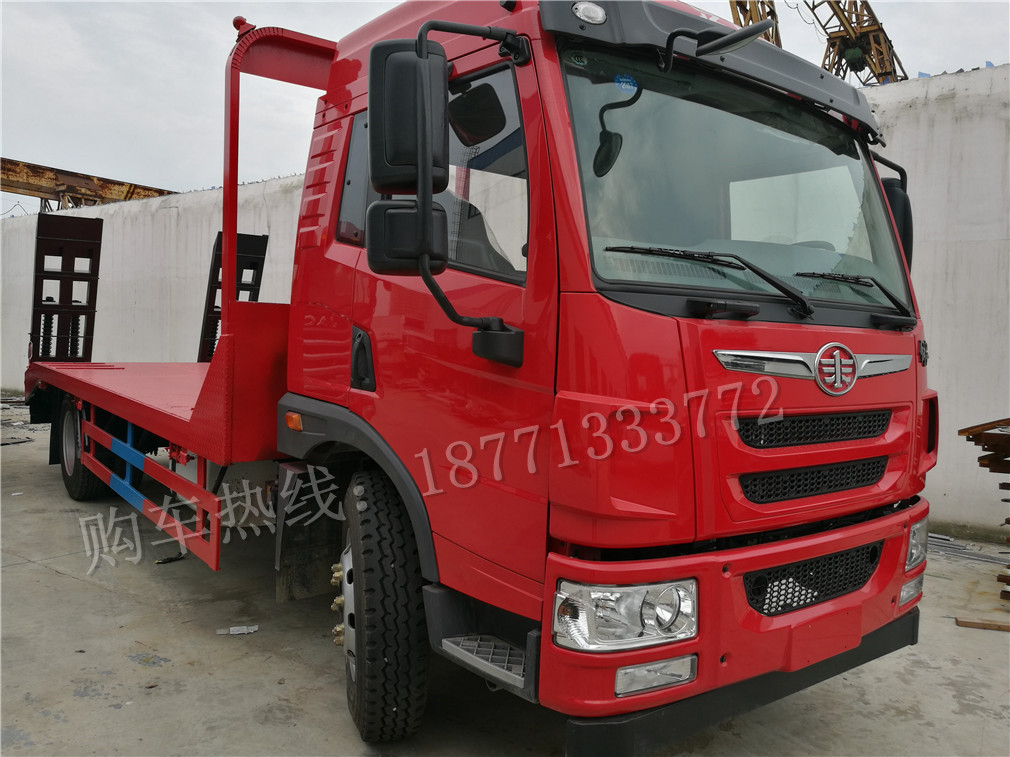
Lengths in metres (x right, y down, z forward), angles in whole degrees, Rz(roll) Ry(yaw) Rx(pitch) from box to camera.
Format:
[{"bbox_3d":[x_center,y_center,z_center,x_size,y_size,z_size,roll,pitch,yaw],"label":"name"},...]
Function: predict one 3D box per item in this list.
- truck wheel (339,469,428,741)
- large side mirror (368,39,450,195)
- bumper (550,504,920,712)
[{"bbox_3d":[-0.490,0.884,3.170,0.265,1.030,1.030,2,4,-13],"label":"truck wheel"},{"bbox_3d":[-0.271,-0.738,2.223,0.219,0.418,0.112,1,3,-10],"label":"large side mirror"},{"bbox_3d":[1.036,0.718,2.780,2.162,0.464,0.265,0,4,-37],"label":"bumper"}]

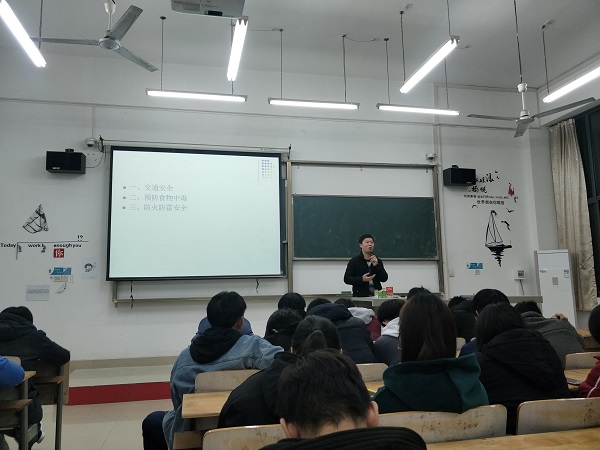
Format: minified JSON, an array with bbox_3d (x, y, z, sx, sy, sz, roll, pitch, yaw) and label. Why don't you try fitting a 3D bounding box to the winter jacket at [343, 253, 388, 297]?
[{"bbox_3d":[0.908,0.688,5.938,0.580,0.680,0.350,1,-8,-16],"label":"winter jacket"}]

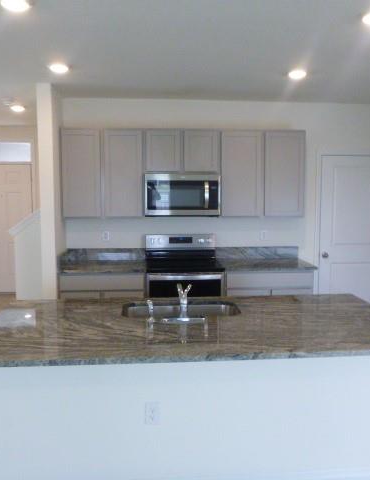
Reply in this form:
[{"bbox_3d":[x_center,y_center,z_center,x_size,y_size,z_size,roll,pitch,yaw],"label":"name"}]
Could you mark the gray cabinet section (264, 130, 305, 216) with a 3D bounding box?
[{"bbox_3d":[1.014,-0.700,4.965,0.444,0.896,0.325,0,6,-5],"label":"gray cabinet section"}]

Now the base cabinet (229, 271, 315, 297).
[{"bbox_3d":[0.824,0.699,4.927,0.905,0.870,0.625,0,6,-5],"label":"base cabinet"}]

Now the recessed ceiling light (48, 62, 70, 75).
[{"bbox_3d":[-1.000,-1.350,3.665,0.171,0.025,0.171,-1,6,-5],"label":"recessed ceiling light"}]

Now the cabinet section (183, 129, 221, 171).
[{"bbox_3d":[0.151,-0.918,4.862,0.384,0.446,0.325,0,6,-5],"label":"cabinet section"}]

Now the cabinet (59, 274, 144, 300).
[{"bbox_3d":[-0.820,0.723,4.788,0.809,0.880,0.633,-1,6,-5],"label":"cabinet"}]

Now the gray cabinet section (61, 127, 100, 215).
[{"bbox_3d":[-1.044,-0.687,4.776,0.400,0.896,0.325,0,6,-5],"label":"gray cabinet section"}]

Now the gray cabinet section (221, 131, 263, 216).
[{"bbox_3d":[0.567,-0.697,4.924,0.454,0.896,0.325,0,6,-5],"label":"gray cabinet section"}]

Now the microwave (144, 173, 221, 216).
[{"bbox_3d":[-0.032,-0.475,4.838,0.762,0.434,0.412,-1,6,-5],"label":"microwave"}]

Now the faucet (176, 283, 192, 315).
[{"bbox_3d":[-0.007,0.358,2.795,0.110,0.210,0.200,-1,6,-9],"label":"faucet"}]

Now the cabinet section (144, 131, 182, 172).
[{"bbox_3d":[-0.234,-0.916,4.826,0.389,0.446,0.325,0,6,-5],"label":"cabinet section"}]

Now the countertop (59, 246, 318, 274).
[{"bbox_3d":[0.032,0.205,4.799,2.547,0.150,0.653,-1,6,-5],"label":"countertop"}]

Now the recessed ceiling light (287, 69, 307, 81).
[{"bbox_3d":[0.941,-1.371,3.864,0.170,0.030,0.170,0,6,-5],"label":"recessed ceiling light"}]

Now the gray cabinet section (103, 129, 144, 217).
[{"bbox_3d":[-0.636,-0.689,4.813,0.418,0.896,0.325,0,6,-5],"label":"gray cabinet section"}]

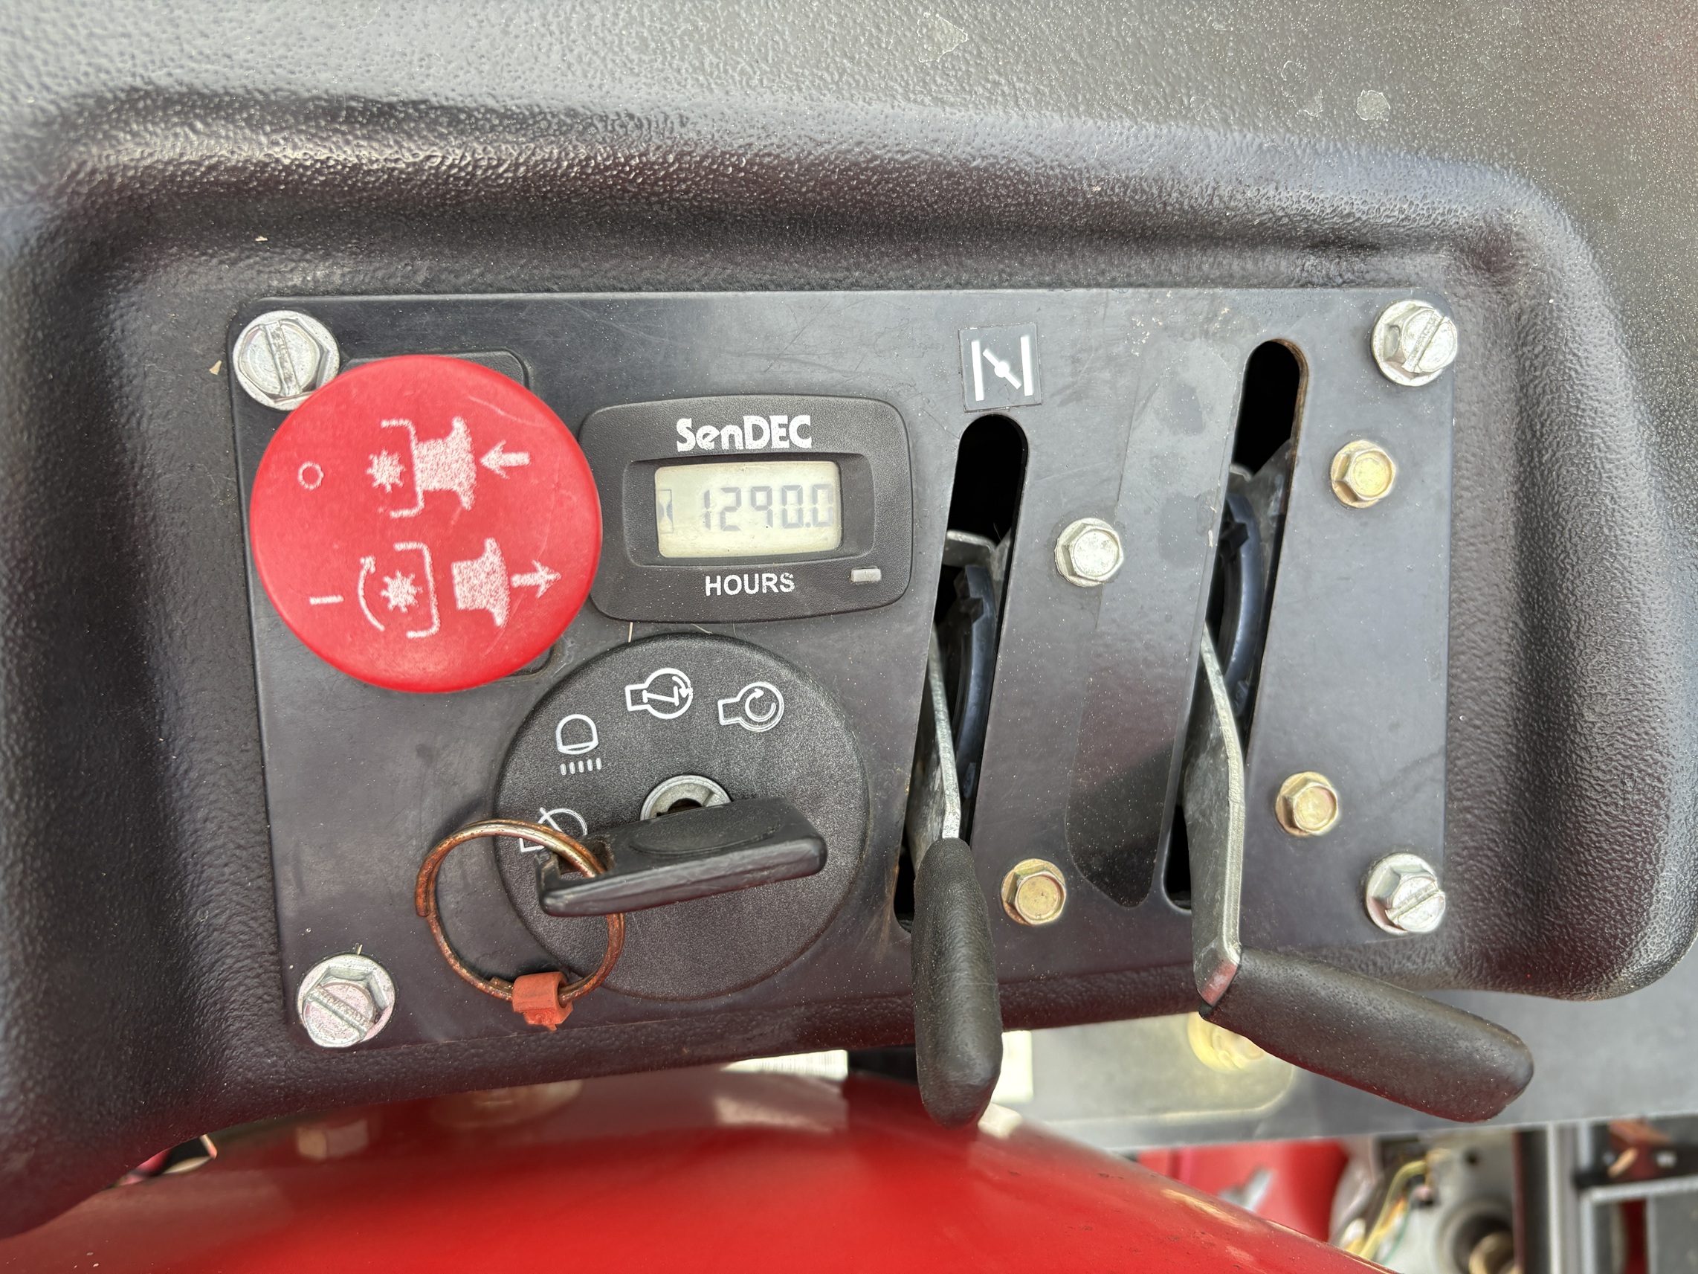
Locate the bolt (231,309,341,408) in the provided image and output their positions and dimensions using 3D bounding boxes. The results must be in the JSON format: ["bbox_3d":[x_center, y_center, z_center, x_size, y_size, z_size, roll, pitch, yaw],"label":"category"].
[{"bbox_3d":[-0.074,-0.036,0.166,0.013,0.004,0.013,-3,96,-10],"label":"bolt"}]

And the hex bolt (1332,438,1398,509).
[{"bbox_3d":[0.080,-0.025,0.197,0.010,0.003,0.010,-3,96,-10],"label":"hex bolt"}]

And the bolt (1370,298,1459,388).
[{"bbox_3d":[0.088,-0.045,0.195,0.013,0.004,0.013,-3,96,-10],"label":"bolt"}]

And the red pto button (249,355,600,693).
[{"bbox_3d":[-0.053,-0.015,0.163,0.041,0.018,0.041,-3,96,-10],"label":"red pto button"}]

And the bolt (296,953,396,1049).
[{"bbox_3d":[-0.070,0.051,0.176,0.013,0.004,0.013,-3,96,-10],"label":"bolt"}]

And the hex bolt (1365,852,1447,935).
[{"bbox_3d":[0.091,0.042,0.205,0.013,0.004,0.013,-3,96,-10],"label":"hex bolt"}]

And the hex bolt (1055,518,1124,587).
[{"bbox_3d":[0.036,-0.012,0.190,0.010,0.003,0.010,-3,96,-10],"label":"hex bolt"}]

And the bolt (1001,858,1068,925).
[{"bbox_3d":[0.029,0.039,0.194,0.010,0.003,0.010,-3,96,-10],"label":"bolt"}]

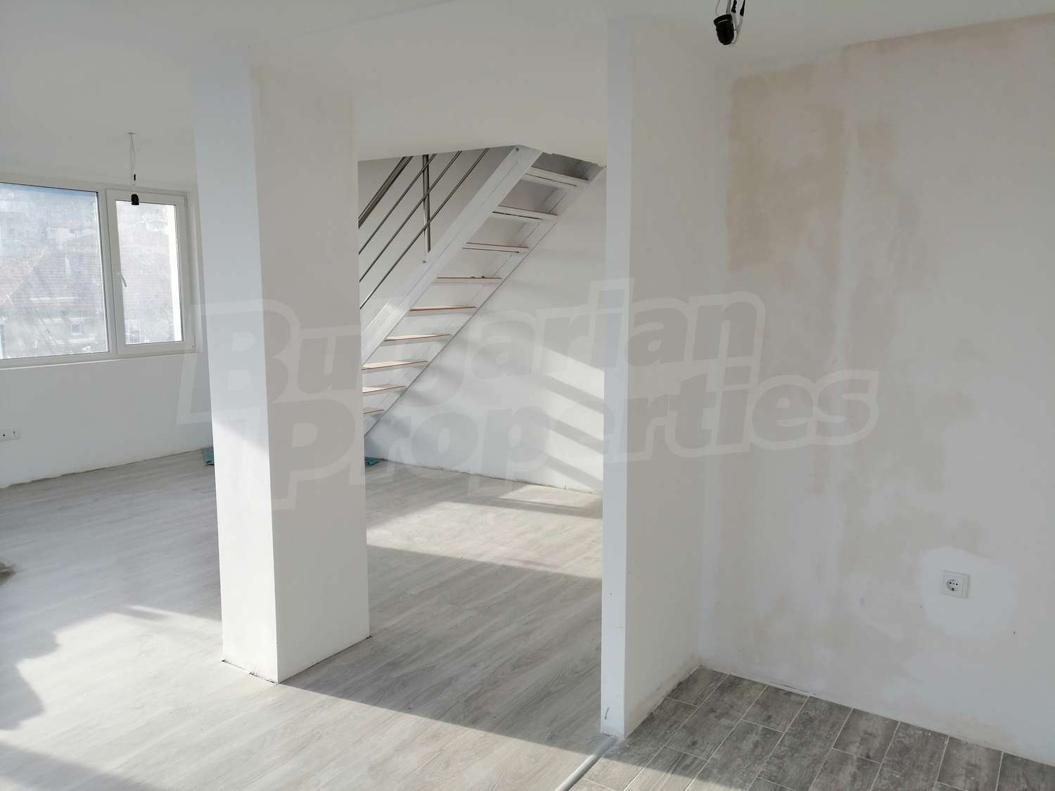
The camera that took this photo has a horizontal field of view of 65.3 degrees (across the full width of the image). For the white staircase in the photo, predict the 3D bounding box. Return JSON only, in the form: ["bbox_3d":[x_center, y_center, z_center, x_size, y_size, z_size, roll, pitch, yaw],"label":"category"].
[{"bbox_3d":[-0.805,-0.509,6.333,2.754,2.417,0.826,5,9,34],"label":"white staircase"}]

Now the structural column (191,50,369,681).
[{"bbox_3d":[-0.981,-0.087,3.361,0.341,2.361,0.500,5,9,34],"label":"structural column"}]

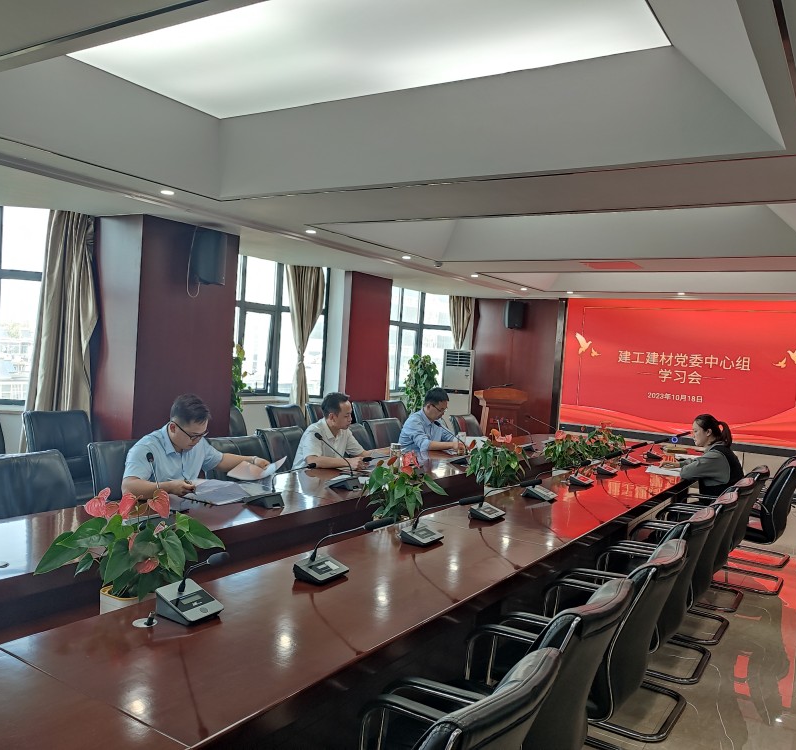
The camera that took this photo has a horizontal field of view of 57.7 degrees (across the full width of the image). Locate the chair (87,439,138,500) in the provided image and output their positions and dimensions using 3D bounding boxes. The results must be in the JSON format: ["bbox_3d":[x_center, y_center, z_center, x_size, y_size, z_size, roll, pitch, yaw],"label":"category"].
[{"bbox_3d":[-1.510,0.893,4.367,0.580,0.930,0.550,5,2,33],"label":"chair"}]

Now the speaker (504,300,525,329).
[{"bbox_3d":[1.786,-0.920,11.071,0.260,0.420,0.240,4,2,-9],"label":"speaker"}]

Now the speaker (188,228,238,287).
[{"bbox_3d":[-1.570,-0.977,6.030,0.260,0.430,0.280,4,2,0],"label":"speaker"}]

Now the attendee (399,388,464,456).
[{"bbox_3d":[0.277,0.784,6.782,0.720,1.310,0.580,5,2,33],"label":"attendee"}]

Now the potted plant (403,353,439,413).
[{"bbox_3d":[0.288,0.491,9.946,0.470,1.600,0.470,5,2,33],"label":"potted plant"}]

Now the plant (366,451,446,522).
[{"bbox_3d":[0.020,0.657,4.048,0.430,0.460,0.430,4,2,0],"label":"plant"}]

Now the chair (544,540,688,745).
[{"bbox_3d":[0.748,1.116,2.873,0.610,0.985,0.570,5,2,33],"label":"chair"}]

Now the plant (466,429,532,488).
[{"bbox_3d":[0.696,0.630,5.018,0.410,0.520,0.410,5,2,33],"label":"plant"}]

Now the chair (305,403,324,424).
[{"bbox_3d":[-0.699,0.816,8.295,0.580,0.930,0.550,5,2,33],"label":"chair"}]

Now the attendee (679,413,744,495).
[{"bbox_3d":[2.541,0.971,5.990,0.720,1.300,0.490,5,2,33],"label":"attendee"}]

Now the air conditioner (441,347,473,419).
[{"bbox_3d":[0.922,0.455,11.531,0.500,1.730,0.330,4,2,-5],"label":"air conditioner"}]

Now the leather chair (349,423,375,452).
[{"bbox_3d":[-0.286,0.907,5.978,0.620,0.950,0.550,5,2,33],"label":"leather chair"}]

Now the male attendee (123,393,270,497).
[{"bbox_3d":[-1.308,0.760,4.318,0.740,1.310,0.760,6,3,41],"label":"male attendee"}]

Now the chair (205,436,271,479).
[{"bbox_3d":[-0.977,0.913,4.845,0.580,0.930,0.550,5,2,37],"label":"chair"}]

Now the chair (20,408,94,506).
[{"bbox_3d":[-2.511,0.772,5.579,0.620,0.950,0.550,5,2,33],"label":"chair"}]

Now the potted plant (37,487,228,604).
[{"bbox_3d":[-0.981,0.634,2.658,0.520,0.450,0.540,5,2,33],"label":"potted plant"}]

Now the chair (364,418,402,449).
[{"bbox_3d":[0.066,0.908,6.655,0.620,0.950,0.550,5,2,33],"label":"chair"}]

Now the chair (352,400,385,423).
[{"bbox_3d":[-0.188,0.828,8.941,0.580,0.930,0.550,5,2,33],"label":"chair"}]

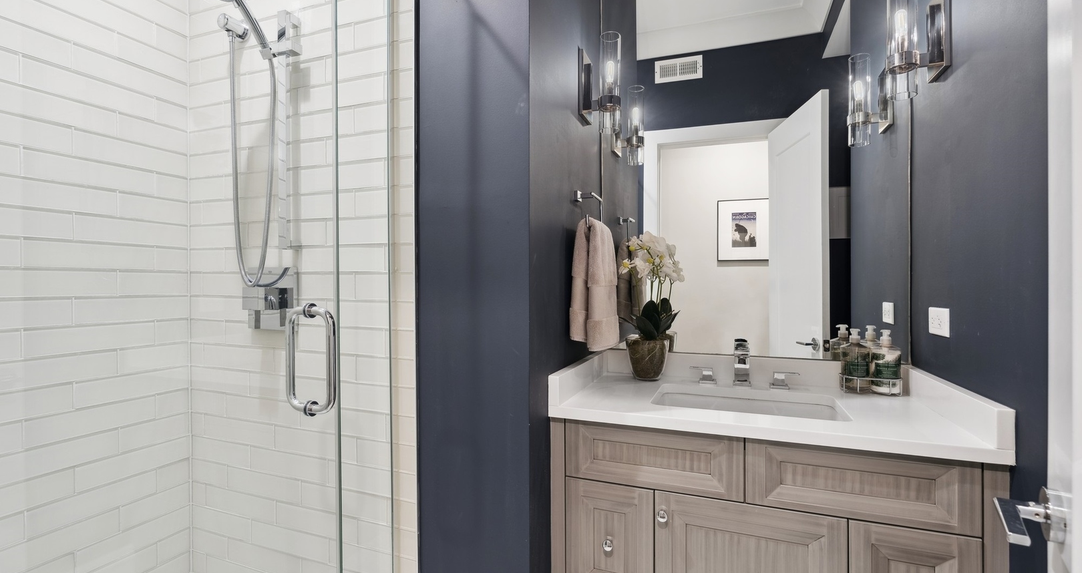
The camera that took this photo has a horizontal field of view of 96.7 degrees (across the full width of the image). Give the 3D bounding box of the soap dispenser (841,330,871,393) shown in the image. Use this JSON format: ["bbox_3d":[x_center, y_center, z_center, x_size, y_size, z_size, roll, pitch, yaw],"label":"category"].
[{"bbox_3d":[0.929,0.219,1.419,0.075,0.184,0.066,0,0,32],"label":"soap dispenser"}]

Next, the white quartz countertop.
[{"bbox_3d":[0.568,0.289,1.358,0.952,0.105,0.570,0,0,21],"label":"white quartz countertop"}]

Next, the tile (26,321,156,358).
[{"bbox_3d":[-1.259,0.147,1.360,0.008,0.075,0.300,0,0,21],"label":"tile"}]

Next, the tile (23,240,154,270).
[{"bbox_3d":[-1.259,-0.083,1.359,0.008,0.075,0.300,0,0,21],"label":"tile"}]

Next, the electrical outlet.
[{"bbox_3d":[1.030,0.091,1.243,0.008,0.071,0.118,0,0,21],"label":"electrical outlet"}]

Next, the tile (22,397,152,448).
[{"bbox_3d":[-1.258,0.378,1.361,0.008,0.075,0.300,0,0,21],"label":"tile"}]

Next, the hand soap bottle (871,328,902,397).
[{"bbox_3d":[1.001,0.219,1.395,0.075,0.184,0.066,0,0,23],"label":"hand soap bottle"}]

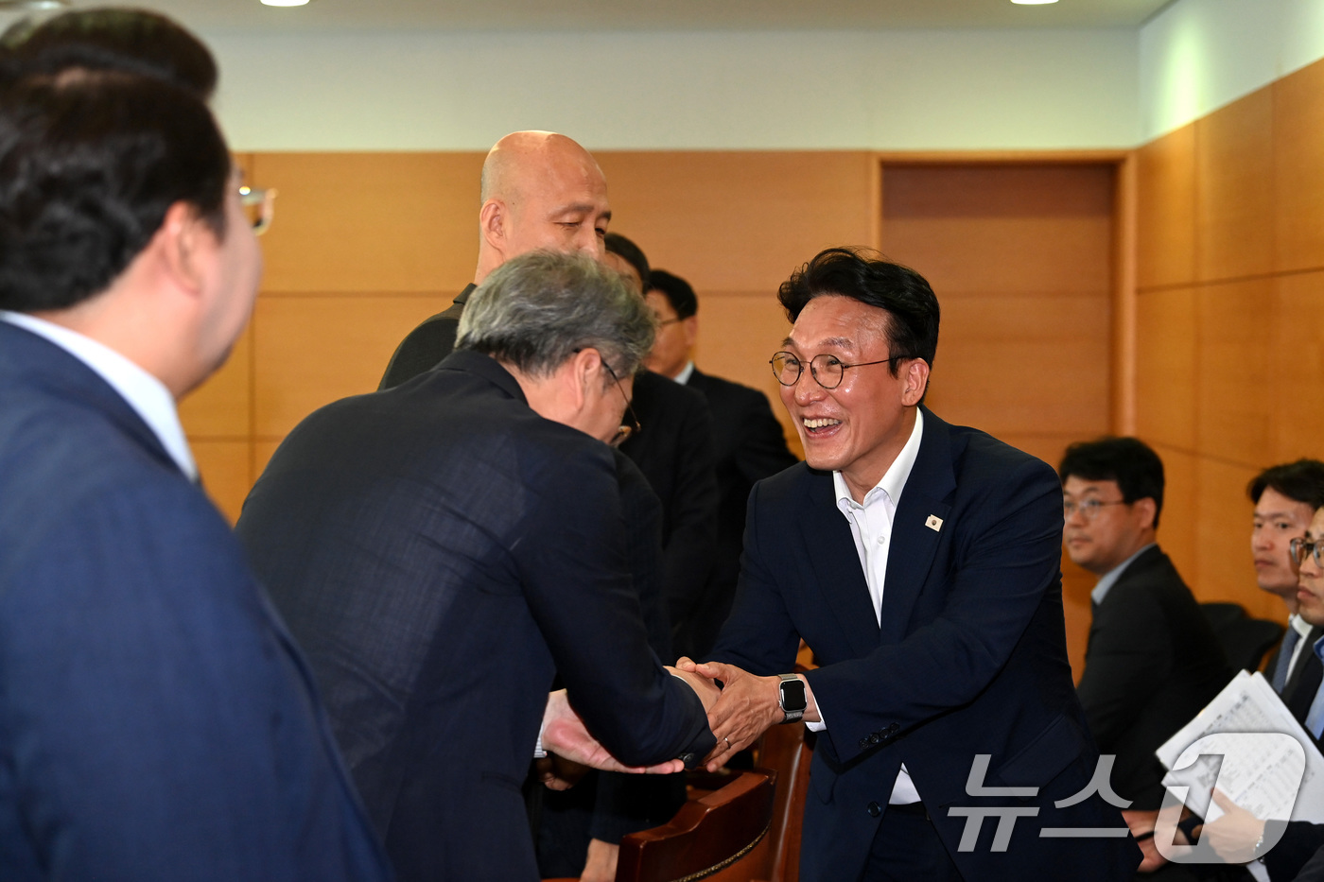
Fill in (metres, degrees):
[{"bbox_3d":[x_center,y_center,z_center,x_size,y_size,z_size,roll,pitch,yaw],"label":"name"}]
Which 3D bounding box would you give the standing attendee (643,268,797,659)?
[{"bbox_3d":[0.046,0.445,5.832,0.600,1.670,0.360,1,3,30],"label":"standing attendee"}]

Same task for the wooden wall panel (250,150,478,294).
[{"bbox_3d":[-0.996,-0.854,10.092,1.214,0.562,0.030,0,2,2],"label":"wooden wall panel"}]

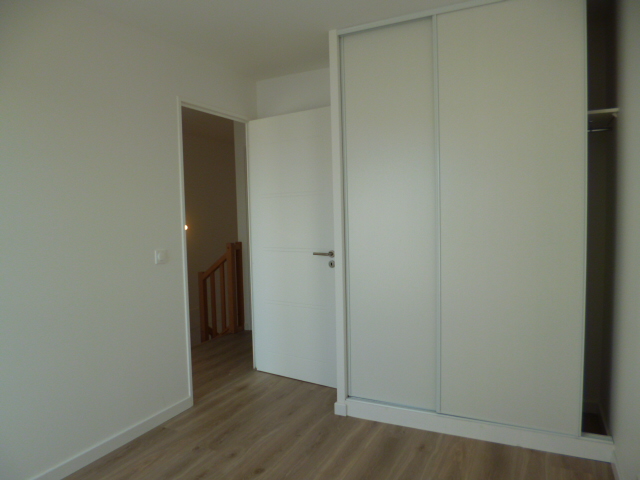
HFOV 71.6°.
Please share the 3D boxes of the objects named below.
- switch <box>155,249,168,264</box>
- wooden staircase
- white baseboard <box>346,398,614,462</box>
[{"bbox_3d":[-0.982,0.105,2.746,0.012,0.085,0.085,0,3,26],"label":"switch"},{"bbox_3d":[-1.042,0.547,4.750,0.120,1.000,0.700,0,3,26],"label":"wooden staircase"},{"bbox_3d":[0.823,1.061,2.532,1.424,0.115,0.025,0,3,24],"label":"white baseboard"}]

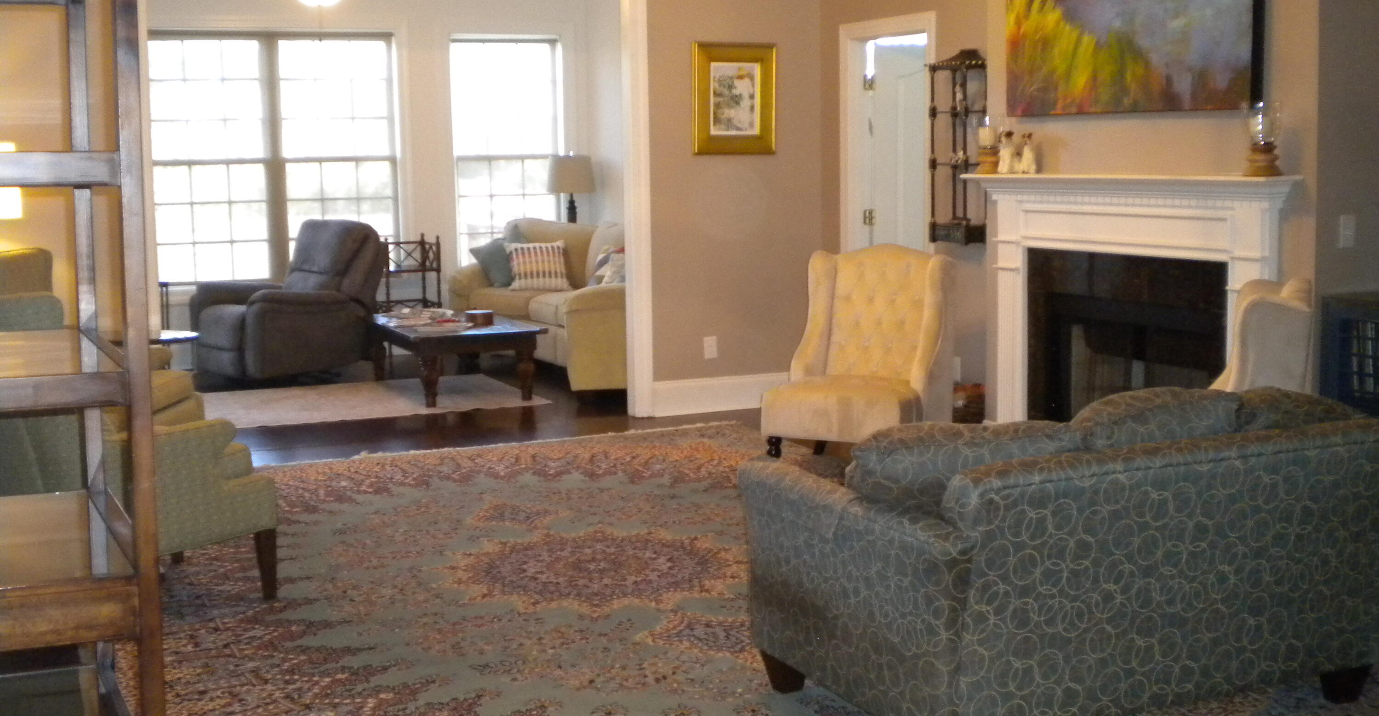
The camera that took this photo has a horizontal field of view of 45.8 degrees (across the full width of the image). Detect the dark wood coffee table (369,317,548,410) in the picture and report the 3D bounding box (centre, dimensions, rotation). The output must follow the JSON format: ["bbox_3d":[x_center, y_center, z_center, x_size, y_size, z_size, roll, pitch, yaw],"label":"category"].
[{"bbox_3d":[-1.491,0.002,10.198,0.800,0.420,1.420,-4,7,-23],"label":"dark wood coffee table"}]

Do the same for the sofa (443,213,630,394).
[{"bbox_3d":[-0.755,-0.364,10.786,0.980,0.990,2.200,-4,7,-24],"label":"sofa"}]

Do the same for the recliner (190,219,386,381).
[{"bbox_3d":[-2.705,-0.397,11.052,0.980,1.050,0.900,-6,9,-39],"label":"recliner"}]

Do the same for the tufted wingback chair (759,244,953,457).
[{"bbox_3d":[0.773,0.004,7.403,0.660,1.020,0.740,3,8,26],"label":"tufted wingback chair"}]

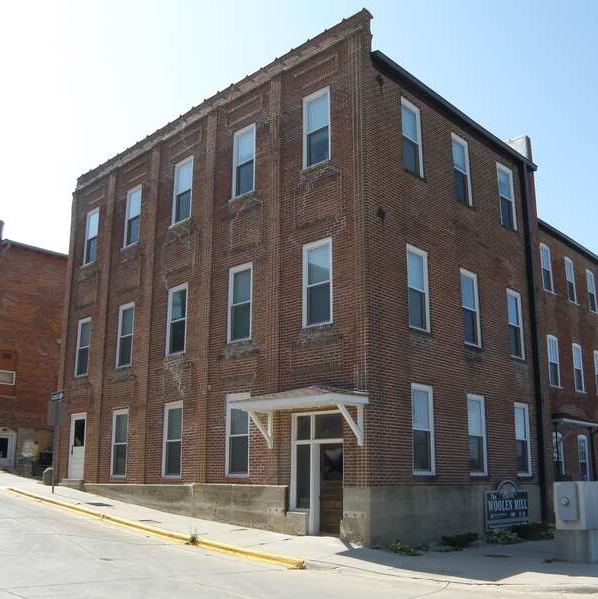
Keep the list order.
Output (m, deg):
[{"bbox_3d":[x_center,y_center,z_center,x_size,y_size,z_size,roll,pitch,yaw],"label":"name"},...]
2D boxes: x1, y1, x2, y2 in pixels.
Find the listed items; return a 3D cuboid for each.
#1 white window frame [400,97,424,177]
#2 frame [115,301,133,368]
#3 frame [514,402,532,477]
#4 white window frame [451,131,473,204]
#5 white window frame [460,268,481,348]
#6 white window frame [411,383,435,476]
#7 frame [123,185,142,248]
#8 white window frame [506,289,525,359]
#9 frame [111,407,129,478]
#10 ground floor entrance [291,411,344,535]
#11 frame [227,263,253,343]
[{"bbox_3d":[2.894,-4.179,16.169,0.150,2.041,0.904,-14,-21,42],"label":"white window frame"},{"bbox_3d":[-5.553,1.187,20.167,0.905,2.058,0.150,-14,-21,42],"label":"frame"},{"bbox_3d":[6.263,3.943,17.562,0.150,2.025,0.893,-14,-21,42],"label":"frame"},{"bbox_3d":[4.792,-3.810,18.276,0.150,2.080,0.950,-14,-20,42],"label":"white window frame"},{"bbox_3d":[4.732,0.249,17.206,0.150,2.080,0.950,-14,-20,42],"label":"white window frame"},{"bbox_3d":[2.763,2.940,14.096,0.150,2.028,0.901,-14,-21,42],"label":"white window frame"},{"bbox_3d":[-5.838,-2.910,21.862,0.950,2.080,0.150,-14,-20,42],"label":"frame"},{"bbox_3d":[6.629,0.735,19.093,0.150,2.080,0.950,-14,-20,42],"label":"white window frame"},{"bbox_3d":[-5.694,4.594,19.892,0.950,2.080,0.150,-14,-20,42],"label":"frame"},{"bbox_3d":[0.414,3.782,13.643,1.633,2.606,0.300,-14,-21,42],"label":"ground floor entrance"},{"bbox_3d":[-1.496,0.114,16.380,0.913,2.056,0.150,-14,-21,42],"label":"frame"}]

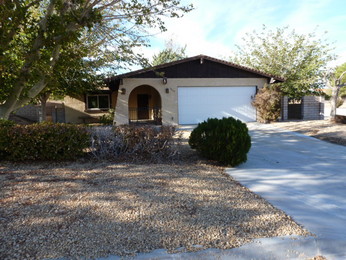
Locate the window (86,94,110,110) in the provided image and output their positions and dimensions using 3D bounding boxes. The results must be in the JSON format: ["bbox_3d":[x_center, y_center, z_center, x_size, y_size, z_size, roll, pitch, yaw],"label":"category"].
[{"bbox_3d":[-5.720,-2.150,18.500,1.770,1.200,0.120,-2,7,-9],"label":"window"}]

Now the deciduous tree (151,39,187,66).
[{"bbox_3d":[-0.550,-6.100,27.500,5.200,8.400,5.000,-1,7,0],"label":"deciduous tree"}]

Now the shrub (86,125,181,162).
[{"bbox_3d":[-1.030,0.290,6.300,2.300,0.900,1.150,-1,7,0],"label":"shrub"}]

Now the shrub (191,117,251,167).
[{"bbox_3d":[1.190,0.200,6.100,1.500,1.100,1.450,-1,7,0],"label":"shrub"}]

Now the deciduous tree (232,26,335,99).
[{"bbox_3d":[9.150,-4.700,20.200,8.500,7.300,8.000,-1,7,0],"label":"deciduous tree"}]

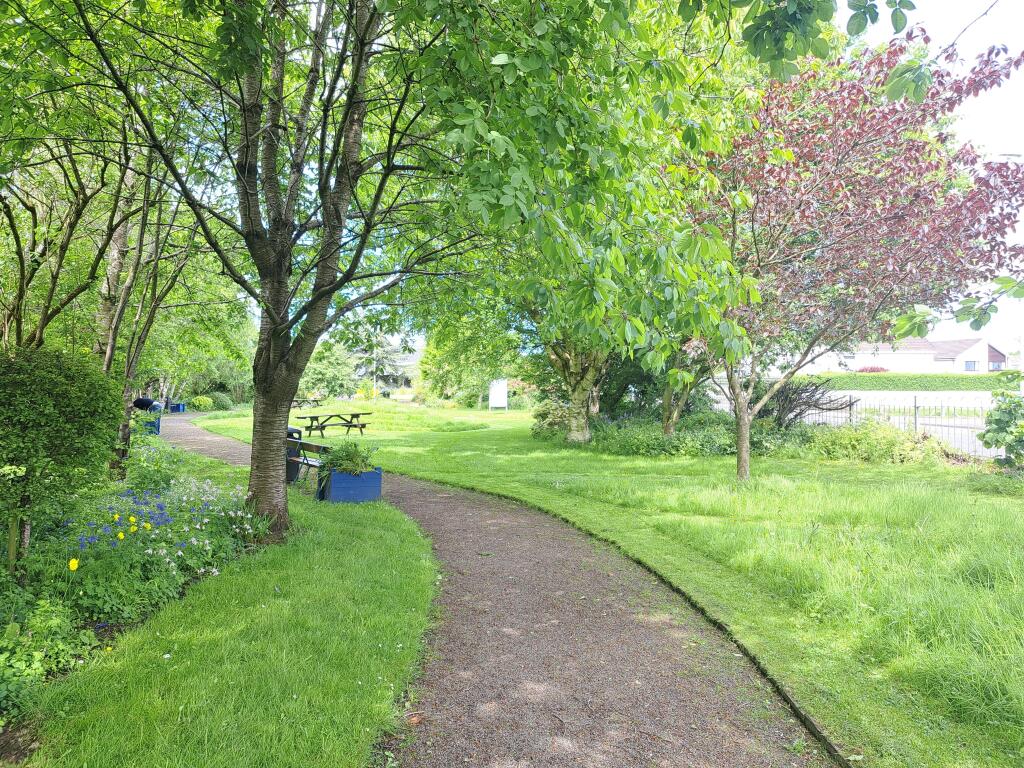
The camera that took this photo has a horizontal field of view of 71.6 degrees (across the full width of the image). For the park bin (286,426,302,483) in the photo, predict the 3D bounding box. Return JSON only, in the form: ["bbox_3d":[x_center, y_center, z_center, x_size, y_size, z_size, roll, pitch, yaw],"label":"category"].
[{"bbox_3d":[-4.002,1.224,12.600,0.500,0.980,0.500,0,0,-34],"label":"park bin"}]

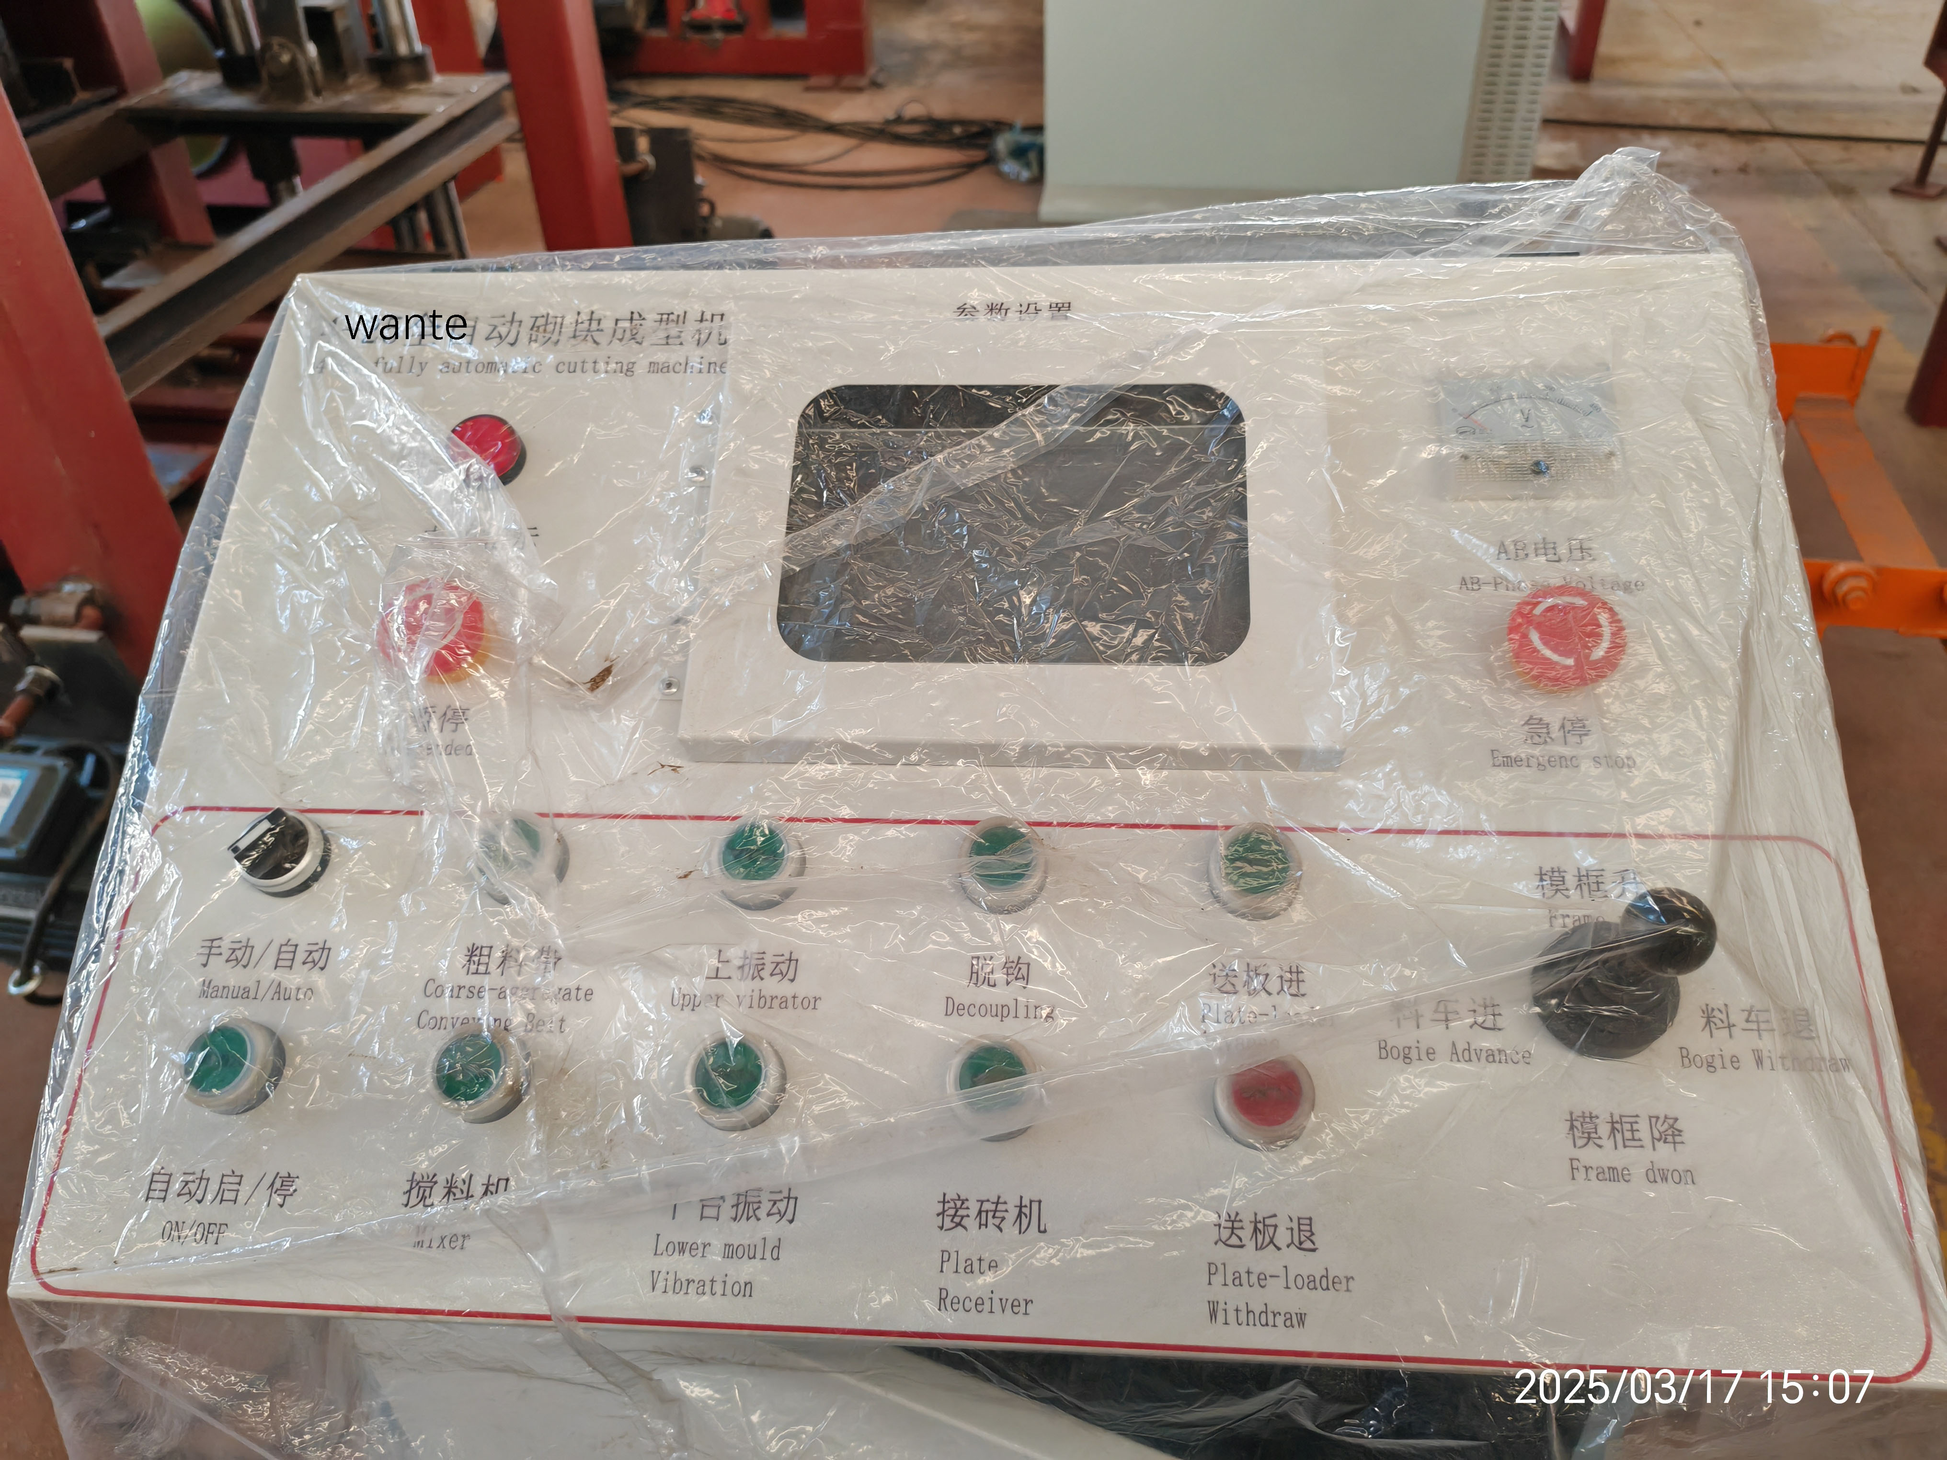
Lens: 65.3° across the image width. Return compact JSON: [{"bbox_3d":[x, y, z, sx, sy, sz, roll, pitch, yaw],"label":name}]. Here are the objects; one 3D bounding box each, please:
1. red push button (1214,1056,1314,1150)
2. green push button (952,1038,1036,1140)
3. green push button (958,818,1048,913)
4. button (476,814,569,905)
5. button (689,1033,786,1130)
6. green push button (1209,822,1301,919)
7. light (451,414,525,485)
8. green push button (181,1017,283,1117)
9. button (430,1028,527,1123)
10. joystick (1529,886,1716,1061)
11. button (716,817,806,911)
[{"bbox_3d":[0.087,0.109,0.454,0.030,0.014,0.030,1,66,5],"label":"red push button"},{"bbox_3d":[0.006,0.108,0.461,0.030,0.014,0.030,1,66,5],"label":"green push button"},{"bbox_3d":[0.010,0.045,0.512,0.030,0.014,0.030,1,66,5],"label":"green push button"},{"bbox_3d":[-0.153,0.042,0.505,0.030,0.014,0.030,1,66,5],"label":"button"},{"bbox_3d":[-0.077,0.112,0.489,0.030,0.014,0.030,1,66,5],"label":"button"},{"bbox_3d":[0.094,0.046,0.505,0.030,0.014,0.030,1,66,5],"label":"green push button"},{"bbox_3d":[-0.186,-0.108,0.576,0.029,0.013,0.029,1,66,5],"label":"light"},{"bbox_3d":[-0.247,0.110,0.503,0.030,0.014,0.030,1,66,5],"label":"green push button"},{"bbox_3d":[-0.155,0.106,0.475,0.030,0.014,0.030,1,66,5],"label":"button"},{"bbox_3d":[0.200,0.068,0.453,0.045,0.075,0.045,1,66,5],"label":"joystick"},{"bbox_3d":[-0.073,0.045,0.519,0.030,0.014,0.030,1,66,5],"label":"button"}]

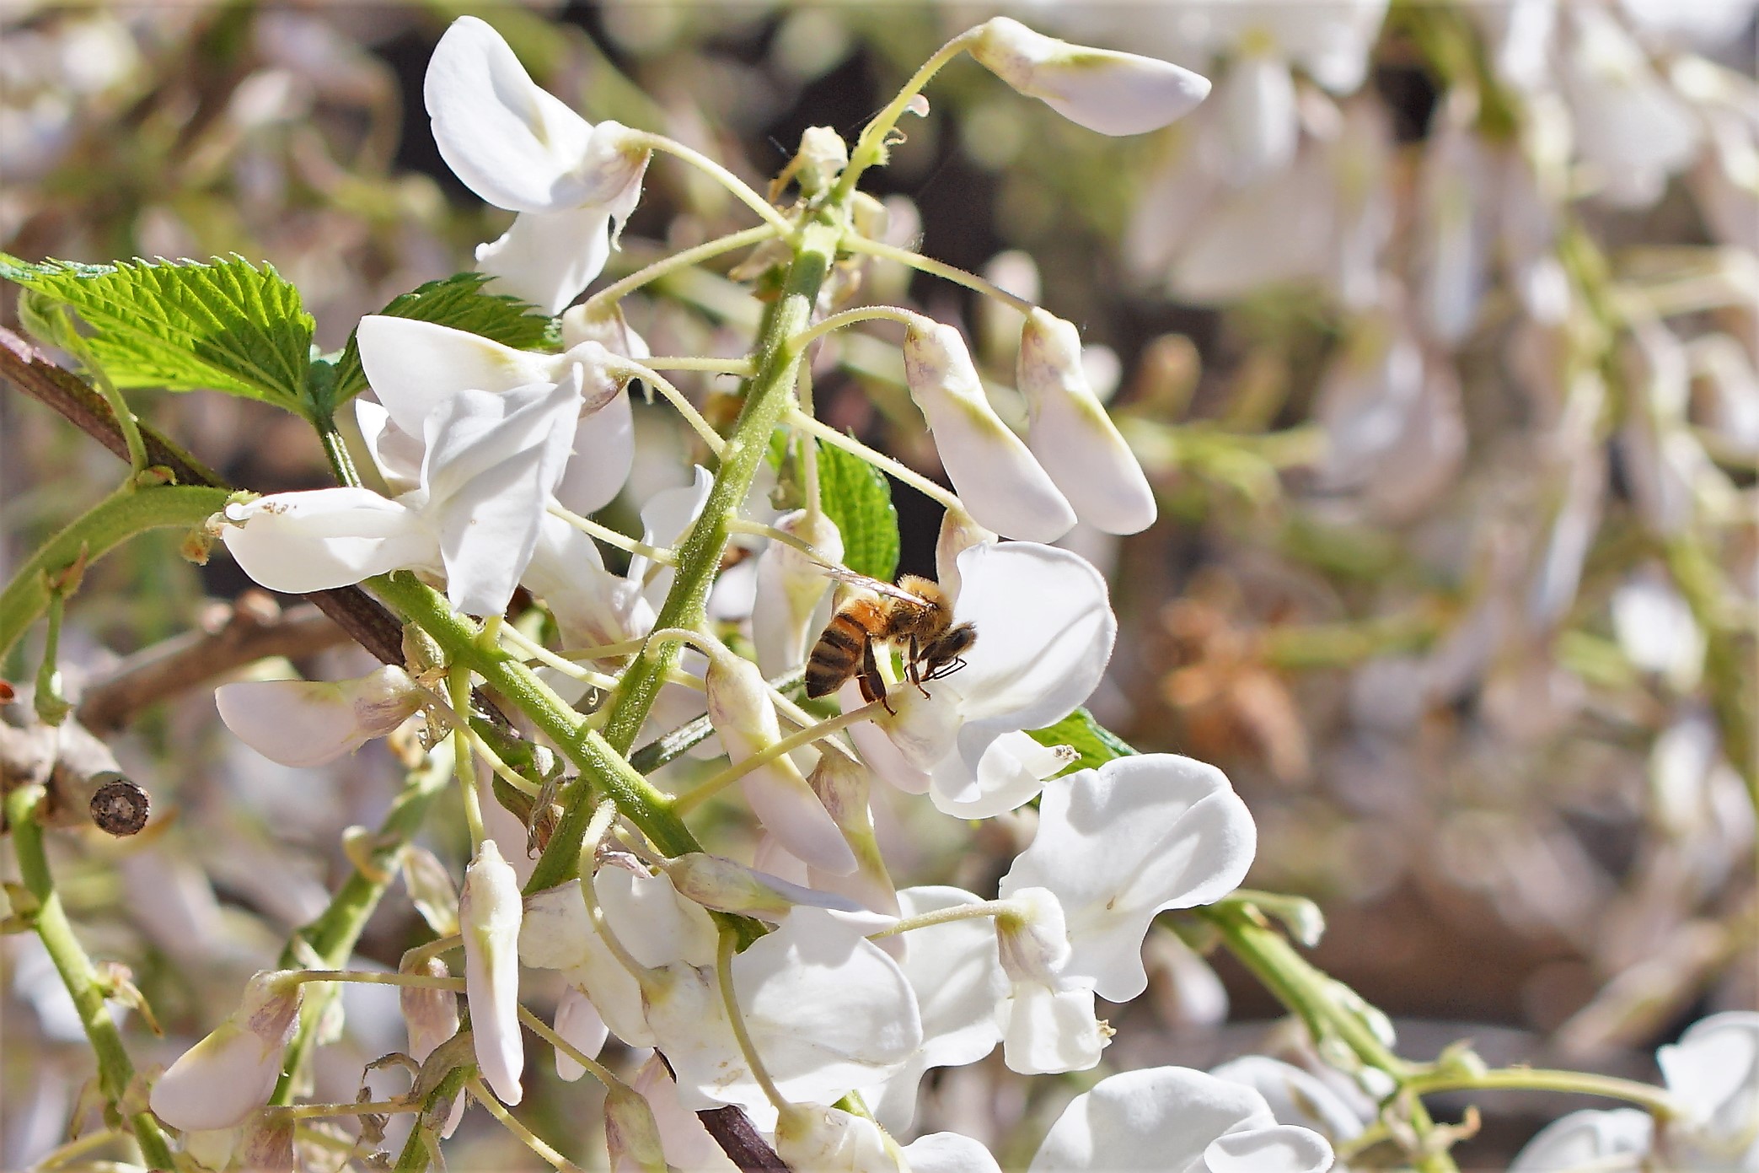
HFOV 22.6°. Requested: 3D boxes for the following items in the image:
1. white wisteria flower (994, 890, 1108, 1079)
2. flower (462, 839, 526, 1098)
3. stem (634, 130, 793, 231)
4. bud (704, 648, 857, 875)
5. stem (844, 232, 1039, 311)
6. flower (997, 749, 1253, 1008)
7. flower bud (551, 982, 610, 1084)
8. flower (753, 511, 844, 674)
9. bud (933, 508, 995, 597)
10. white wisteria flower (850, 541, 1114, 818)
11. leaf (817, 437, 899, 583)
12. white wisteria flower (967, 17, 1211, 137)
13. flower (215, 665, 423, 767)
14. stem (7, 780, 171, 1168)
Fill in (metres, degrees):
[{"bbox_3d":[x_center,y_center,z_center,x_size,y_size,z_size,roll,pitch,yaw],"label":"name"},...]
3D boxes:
[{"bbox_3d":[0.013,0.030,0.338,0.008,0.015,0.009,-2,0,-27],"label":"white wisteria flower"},{"bbox_3d":[-0.027,0.027,0.306,0.004,0.018,0.006,-5,0,0],"label":"flower"},{"bbox_3d":[-0.013,-0.031,0.340,0.014,0.002,0.001,32,0,0],"label":"stem"},{"bbox_3d":[-0.008,0.013,0.337,0.005,0.020,0.005,-32,0,0],"label":"bud"},{"bbox_3d":[0.004,-0.022,0.311,0.014,0.001,0.001,20,12,0],"label":"stem"},{"bbox_3d":[0.019,0.023,0.345,0.013,0.018,0.017,16,-4,-38],"label":"flower"},{"bbox_3d":[-0.022,0.032,0.322,0.004,0.011,0.005,7,0,0],"label":"flower bud"},{"bbox_3d":[-0.006,0.001,0.321,0.006,0.013,0.006,9,0,0],"label":"flower"},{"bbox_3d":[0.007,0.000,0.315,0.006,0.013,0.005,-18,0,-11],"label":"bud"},{"bbox_3d":[0.007,0.007,0.306,0.015,0.018,0.013,3,0,-24],"label":"white wisteria flower"},{"bbox_3d":[-0.004,-0.006,0.356,0.010,0.014,0.004,5,0,12],"label":"leaf"},{"bbox_3d":[0.016,-0.040,0.340,0.019,0.006,0.005,13,0,0],"label":"white wisteria flower"},{"bbox_3d":[-0.040,0.009,0.317,0.015,0.007,0.005,5,0,-3],"label":"flower"},{"bbox_3d":[-0.065,0.033,0.365,0.004,0.033,0.004,-21,0,-6],"label":"stem"}]

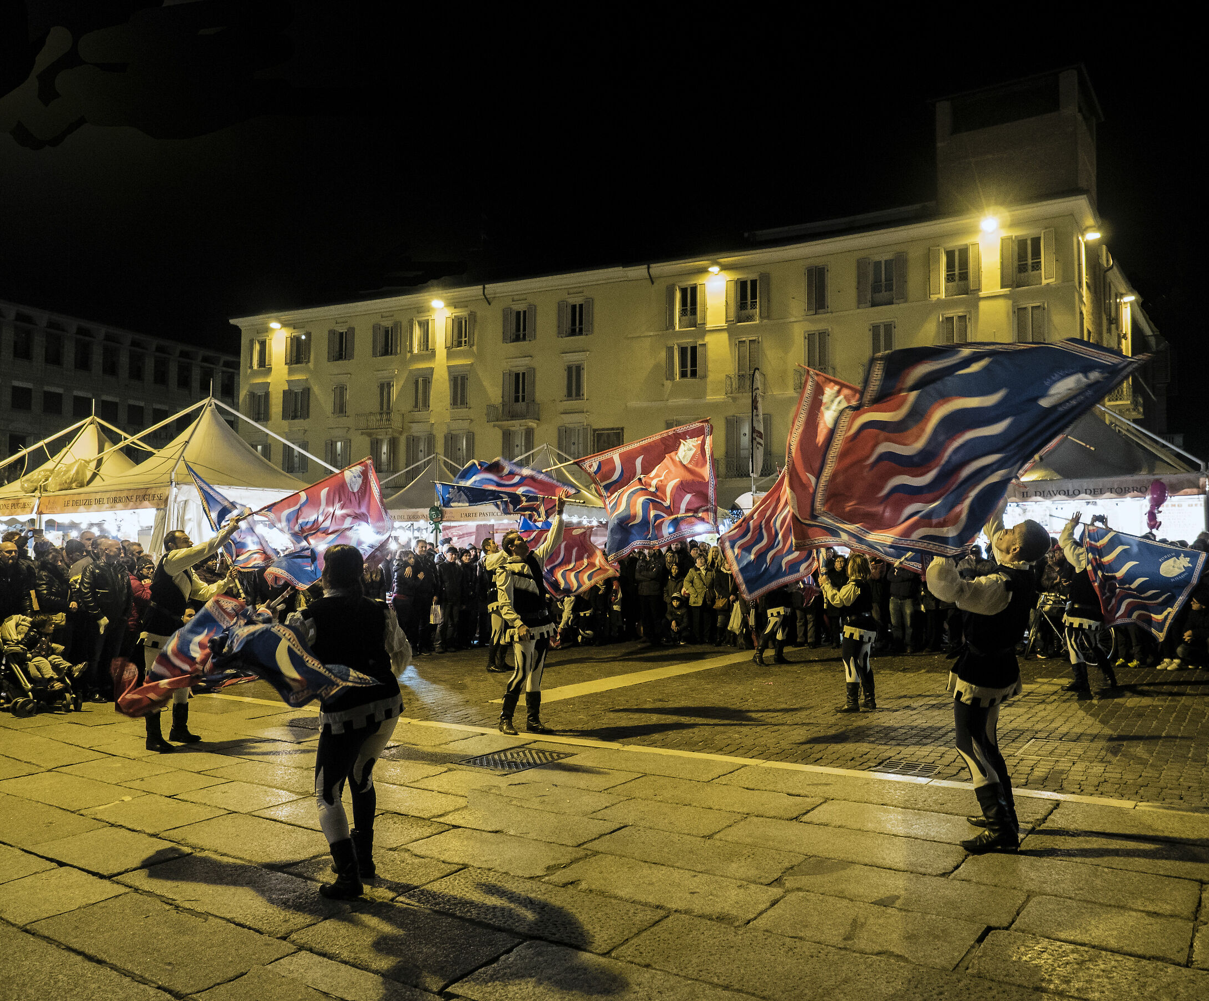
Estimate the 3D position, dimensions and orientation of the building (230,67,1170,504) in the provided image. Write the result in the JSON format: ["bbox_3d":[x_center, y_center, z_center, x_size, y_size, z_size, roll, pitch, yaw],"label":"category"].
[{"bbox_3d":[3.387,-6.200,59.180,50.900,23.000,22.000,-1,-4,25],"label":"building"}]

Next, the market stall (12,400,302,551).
[{"bbox_3d":[-7.513,0.354,17.464,4.000,4.450,4.000,-2,-4,32],"label":"market stall"}]

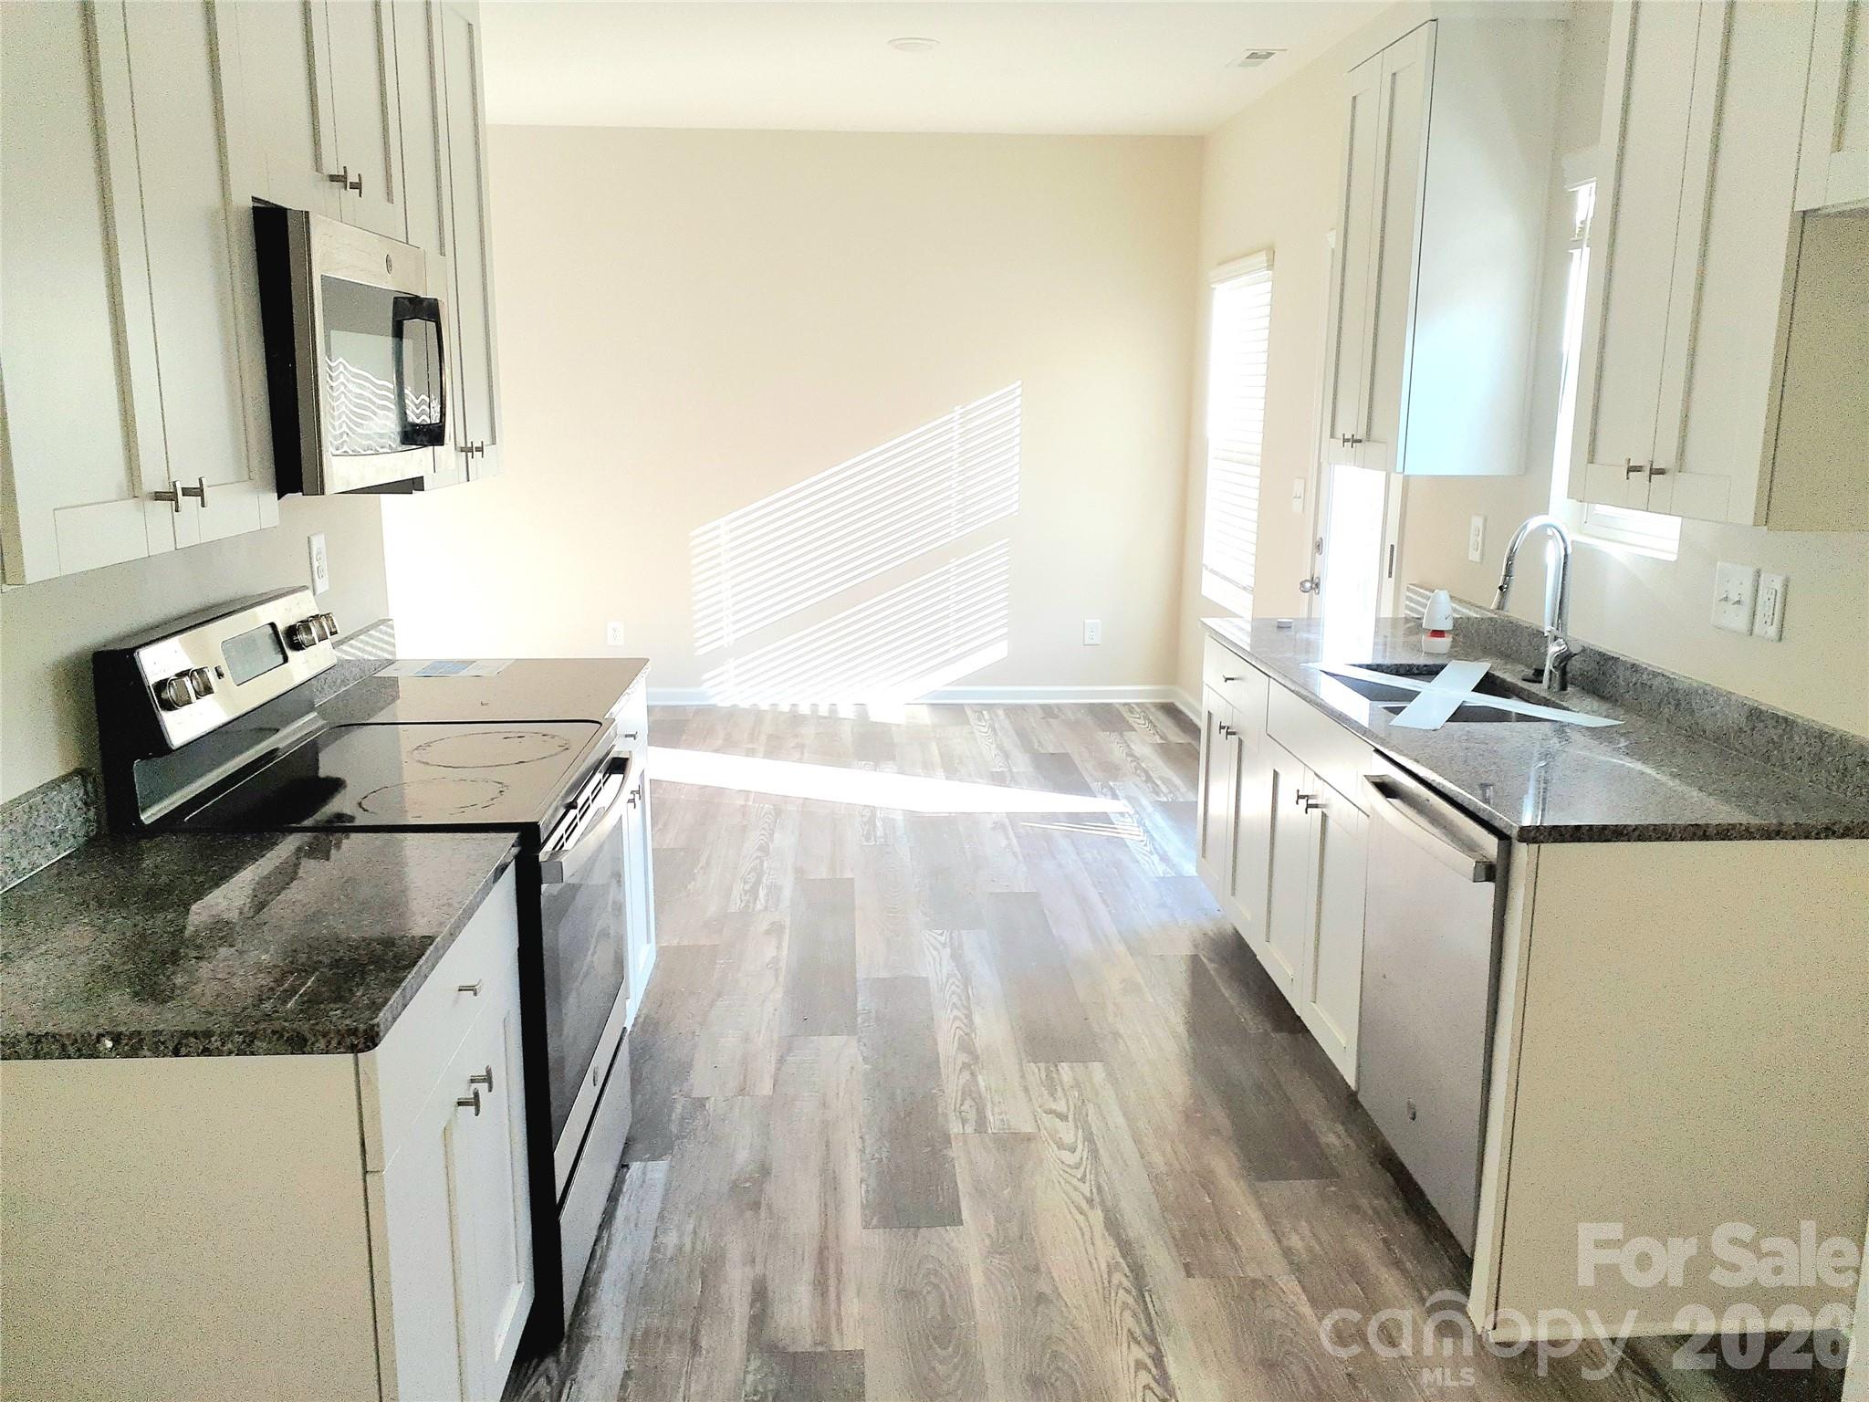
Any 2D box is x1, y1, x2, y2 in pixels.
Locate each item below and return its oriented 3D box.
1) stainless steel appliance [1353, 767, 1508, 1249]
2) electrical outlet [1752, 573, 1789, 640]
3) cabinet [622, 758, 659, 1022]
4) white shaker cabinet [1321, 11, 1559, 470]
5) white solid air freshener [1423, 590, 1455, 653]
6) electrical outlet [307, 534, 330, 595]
[{"bbox_3d":[1.164,0.587,2.748,0.630,0.870,0.607,0,12,-3],"label":"stainless steel appliance"},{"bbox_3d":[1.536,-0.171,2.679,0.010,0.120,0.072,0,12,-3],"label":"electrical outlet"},{"bbox_3d":[-1.010,0.430,3.389,0.622,0.876,0.665,0,12,-3],"label":"cabinet"},{"bbox_3d":[1.309,-1.149,3.837,0.324,1.055,0.605,0,12,-3],"label":"white shaker cabinet"},{"bbox_3d":[1.327,-0.216,3.850,0.080,0.165,0.080,0,12,-3],"label":"white solid air freshener"},{"bbox_3d":[-1.326,-0.298,3.148,0.010,0.120,0.072,0,12,-3],"label":"electrical outlet"}]

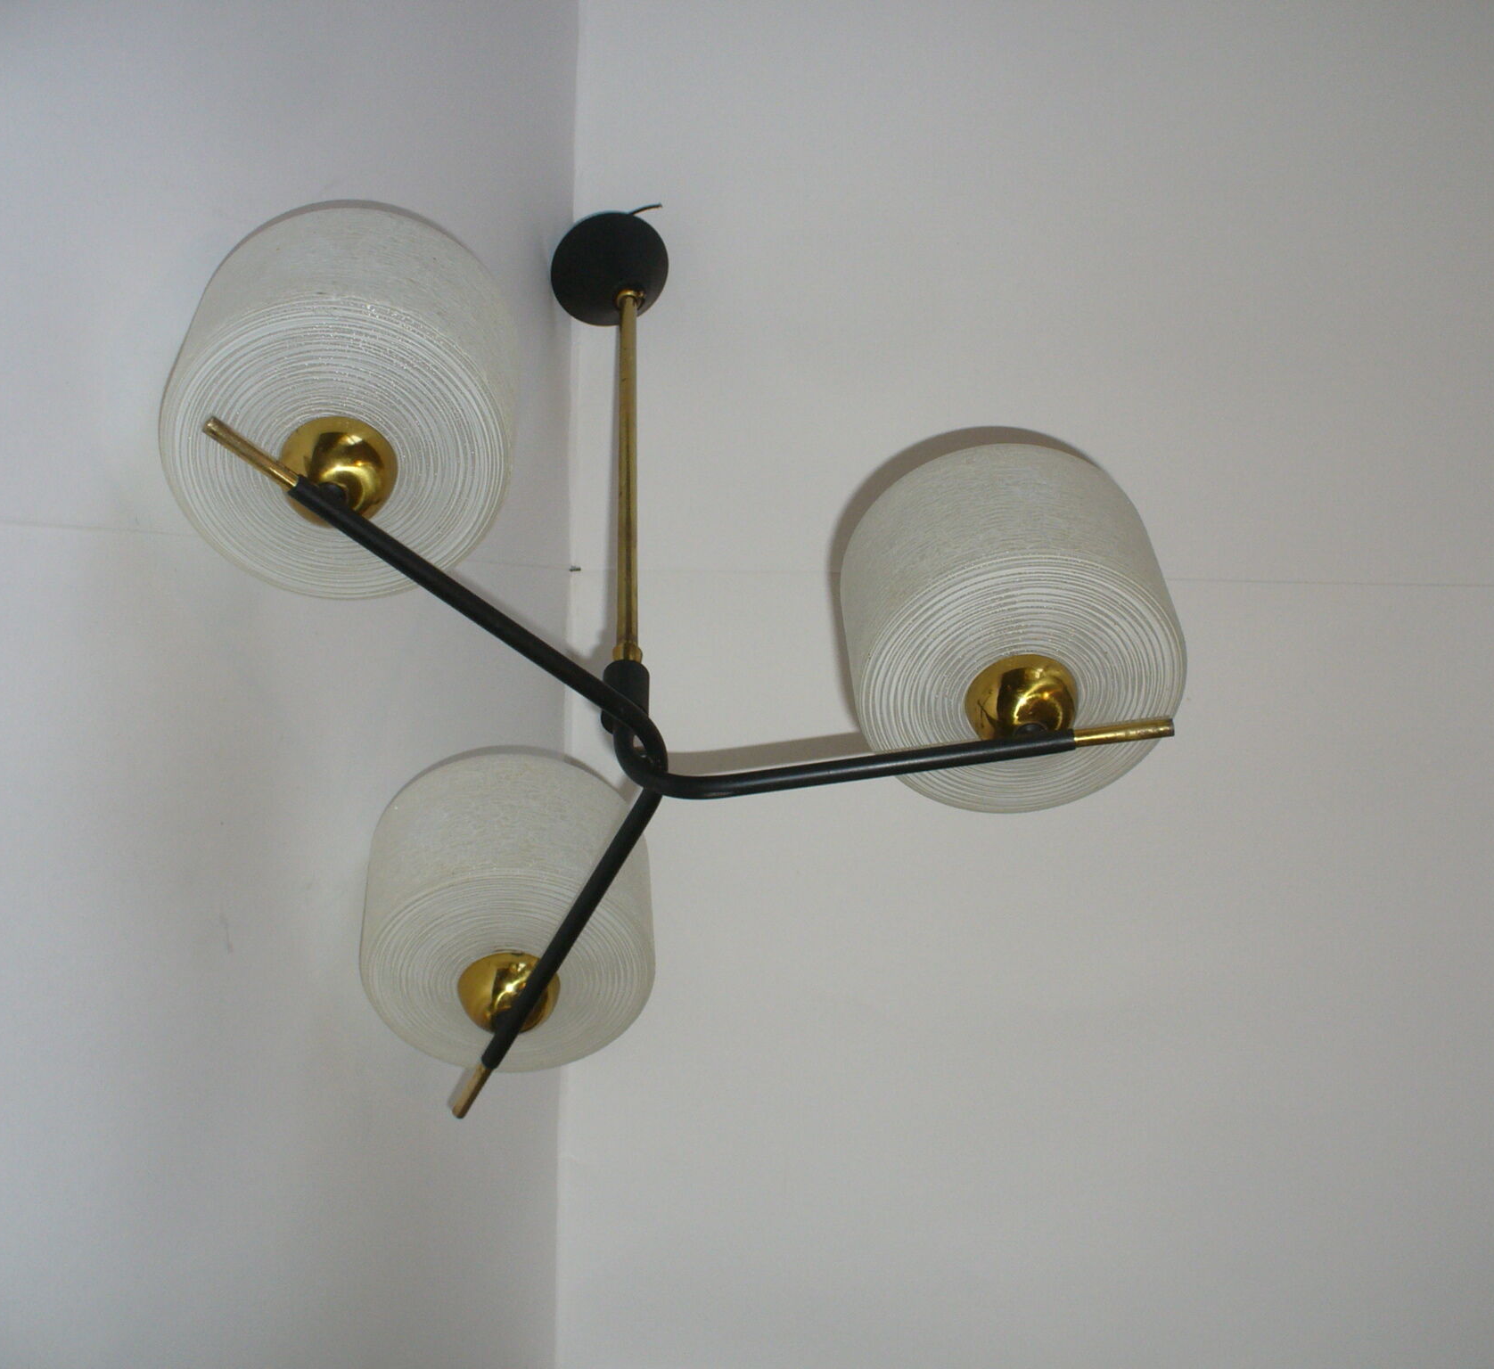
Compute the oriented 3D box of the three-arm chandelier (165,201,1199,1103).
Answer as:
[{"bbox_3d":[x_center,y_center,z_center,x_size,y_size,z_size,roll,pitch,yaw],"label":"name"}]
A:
[{"bbox_3d":[-0.097,-0.098,1.311,0.655,0.551,0.493,-95,-156,-53],"label":"three-arm chandelier"}]

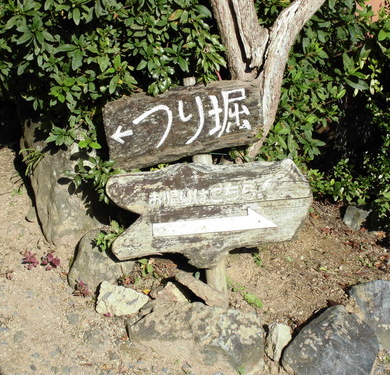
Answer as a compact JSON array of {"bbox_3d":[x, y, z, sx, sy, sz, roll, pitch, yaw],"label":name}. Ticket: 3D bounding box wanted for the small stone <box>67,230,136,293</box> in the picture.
[{"bbox_3d":[-0.325,0.258,2.846,0.198,0.141,0.168,7,27,13],"label":"small stone"}]

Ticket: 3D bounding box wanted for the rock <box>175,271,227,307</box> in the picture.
[{"bbox_3d":[0.021,0.334,2.686,0.162,0.045,0.068,17,31,31],"label":"rock"}]

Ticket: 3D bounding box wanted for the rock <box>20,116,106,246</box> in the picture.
[{"bbox_3d":[-0.498,-0.027,3.105,0.241,0.425,0.265,4,26,9],"label":"rock"}]

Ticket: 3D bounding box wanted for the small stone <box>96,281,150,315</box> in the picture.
[{"bbox_3d":[-0.239,0.369,2.699,0.179,0.070,0.134,0,26,0],"label":"small stone"}]

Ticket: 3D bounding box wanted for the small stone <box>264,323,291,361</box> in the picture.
[{"bbox_3d":[0.251,0.469,2.467,0.086,0.093,0.086,0,26,0],"label":"small stone"}]

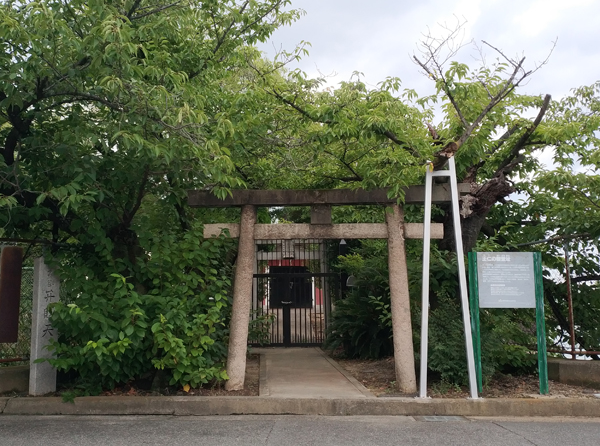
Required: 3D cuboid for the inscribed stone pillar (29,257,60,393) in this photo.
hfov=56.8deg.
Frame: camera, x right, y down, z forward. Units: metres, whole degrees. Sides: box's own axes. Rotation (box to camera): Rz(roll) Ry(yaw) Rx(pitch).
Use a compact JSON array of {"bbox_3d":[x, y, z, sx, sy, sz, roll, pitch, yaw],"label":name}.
[{"bbox_3d":[-3.137,1.247,6.829,0.190,1.657,0.240,-6,-8,44],"label":"inscribed stone pillar"}]

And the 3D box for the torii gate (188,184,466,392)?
[{"bbox_3d":[0.311,0.818,6.969,3.364,2.490,0.260,-1,-6,3],"label":"torii gate"}]

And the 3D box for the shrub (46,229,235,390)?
[{"bbox_3d":[-1.984,1.110,7.315,2.041,1.952,1.300,-1,-6,2],"label":"shrub"}]

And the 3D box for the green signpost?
[{"bbox_3d":[2.498,1.196,6.674,0.848,1.669,0.090,-1,-6,3],"label":"green signpost"}]

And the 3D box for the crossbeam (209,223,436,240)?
[{"bbox_3d":[0.269,0.114,7.039,3.004,0.165,0.170,-1,-6,3],"label":"crossbeam"}]

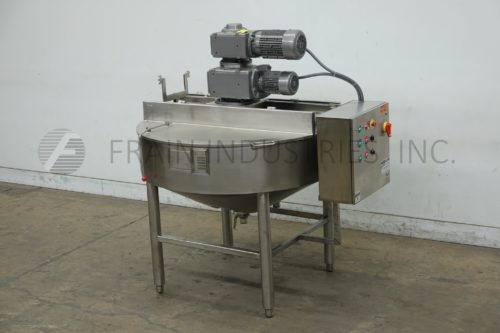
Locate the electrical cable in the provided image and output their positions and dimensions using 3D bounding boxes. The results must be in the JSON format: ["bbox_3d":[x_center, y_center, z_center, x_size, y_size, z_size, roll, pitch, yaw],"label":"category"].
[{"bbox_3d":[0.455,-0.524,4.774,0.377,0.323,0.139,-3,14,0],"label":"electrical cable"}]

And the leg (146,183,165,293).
[{"bbox_3d":[-0.563,0.430,5.018,0.064,0.724,0.064,-3,14,1],"label":"leg"}]

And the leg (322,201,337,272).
[{"bbox_3d":[0.494,0.318,5.246,0.064,0.732,0.064,6,16,31],"label":"leg"}]

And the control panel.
[{"bbox_3d":[0.603,-0.086,4.740,0.234,0.476,0.489,6,16,31],"label":"control panel"}]

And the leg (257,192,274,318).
[{"bbox_3d":[0.091,0.494,4.617,0.064,0.732,0.064,-3,14,1],"label":"leg"}]

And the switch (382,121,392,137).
[{"bbox_3d":[0.764,-0.210,4.634,0.042,0.083,0.064,6,16,31],"label":"switch"}]

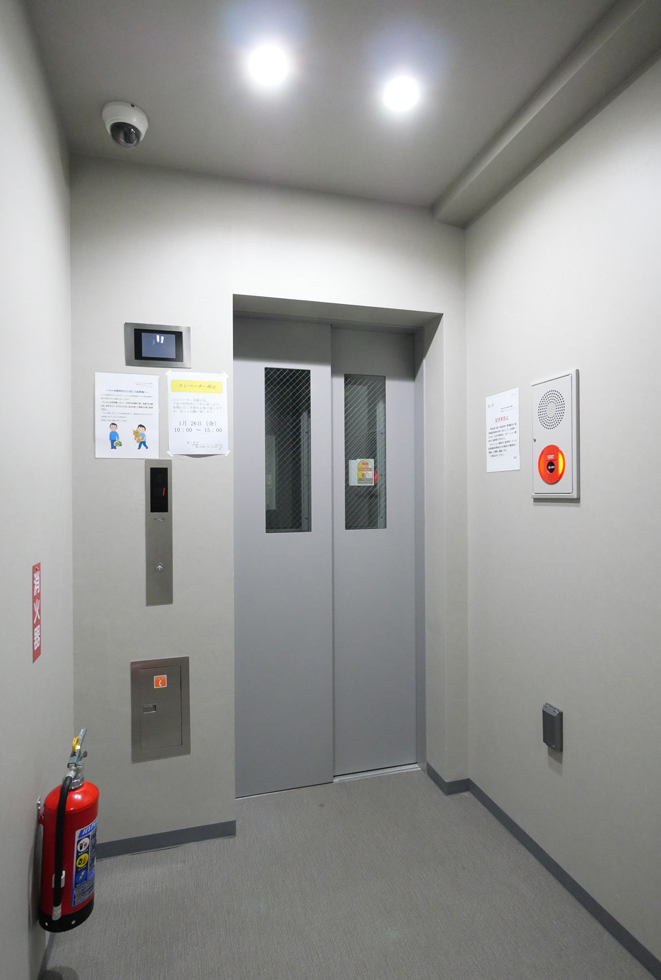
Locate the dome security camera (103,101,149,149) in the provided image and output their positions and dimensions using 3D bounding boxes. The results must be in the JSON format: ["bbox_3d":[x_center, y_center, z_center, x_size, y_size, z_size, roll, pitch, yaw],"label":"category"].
[{"bbox_3d":[-0.643,-1.126,1.603,0.134,0.088,0.134,0,0,0],"label":"dome security camera"}]

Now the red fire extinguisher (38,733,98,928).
[{"bbox_3d":[-0.687,0.886,1.355,0.140,0.450,0.190,2,-1,-16],"label":"red fire extinguisher"}]

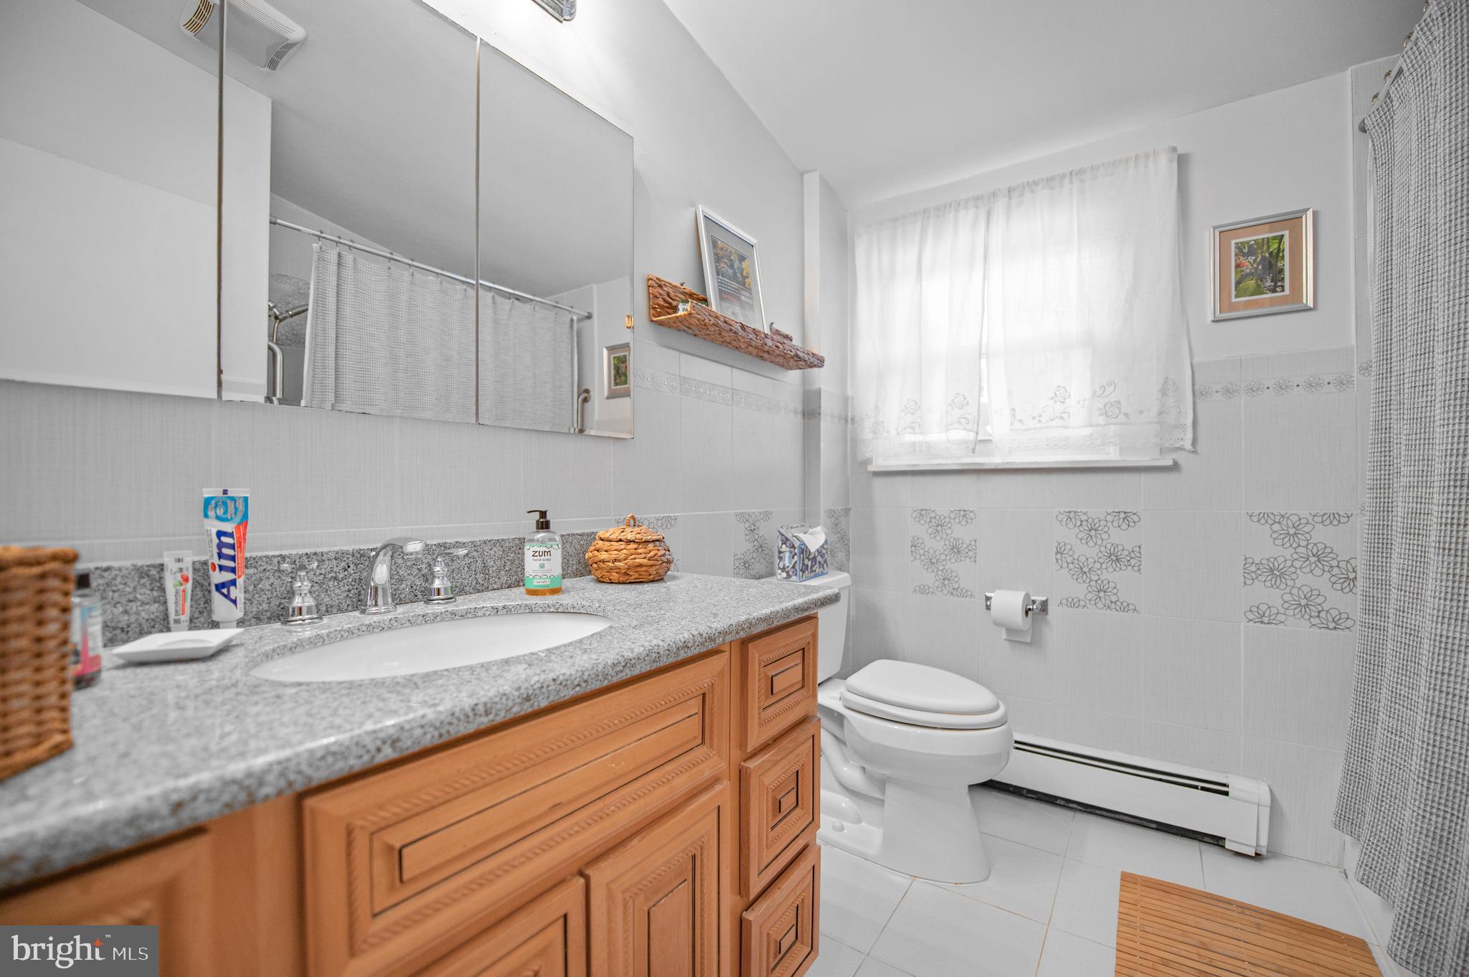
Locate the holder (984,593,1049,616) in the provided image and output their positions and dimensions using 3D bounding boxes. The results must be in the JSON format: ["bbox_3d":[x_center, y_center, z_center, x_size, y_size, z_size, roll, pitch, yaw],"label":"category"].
[{"bbox_3d":[0.988,0.416,2.022,0.210,0.062,0.075,-1,-1,35],"label":"holder"}]

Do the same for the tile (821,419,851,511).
[{"bbox_3d":[0.403,-0.098,2.221,0.010,0.340,0.246,0,0,34],"label":"tile"}]

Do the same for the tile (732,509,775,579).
[{"bbox_3d":[0.064,0.245,1.921,0.010,0.339,0.246,0,0,37],"label":"tile"}]

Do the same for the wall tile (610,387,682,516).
[{"bbox_3d":[-0.233,-0.095,1.546,0.010,0.346,0.250,-1,-1,36],"label":"wall tile"}]

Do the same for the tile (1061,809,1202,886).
[{"bbox_3d":[1.178,1.060,1.692,0.331,0.010,0.331,-1,-1,34],"label":"tile"}]

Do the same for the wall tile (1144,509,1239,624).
[{"bbox_3d":[1.405,0.238,1.759,0.242,0.332,0.010,0,0,32],"label":"wall tile"}]

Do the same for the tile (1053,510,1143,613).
[{"bbox_3d":[1.233,0.245,1.946,0.250,0.341,0.010,-1,-1,32],"label":"tile"}]

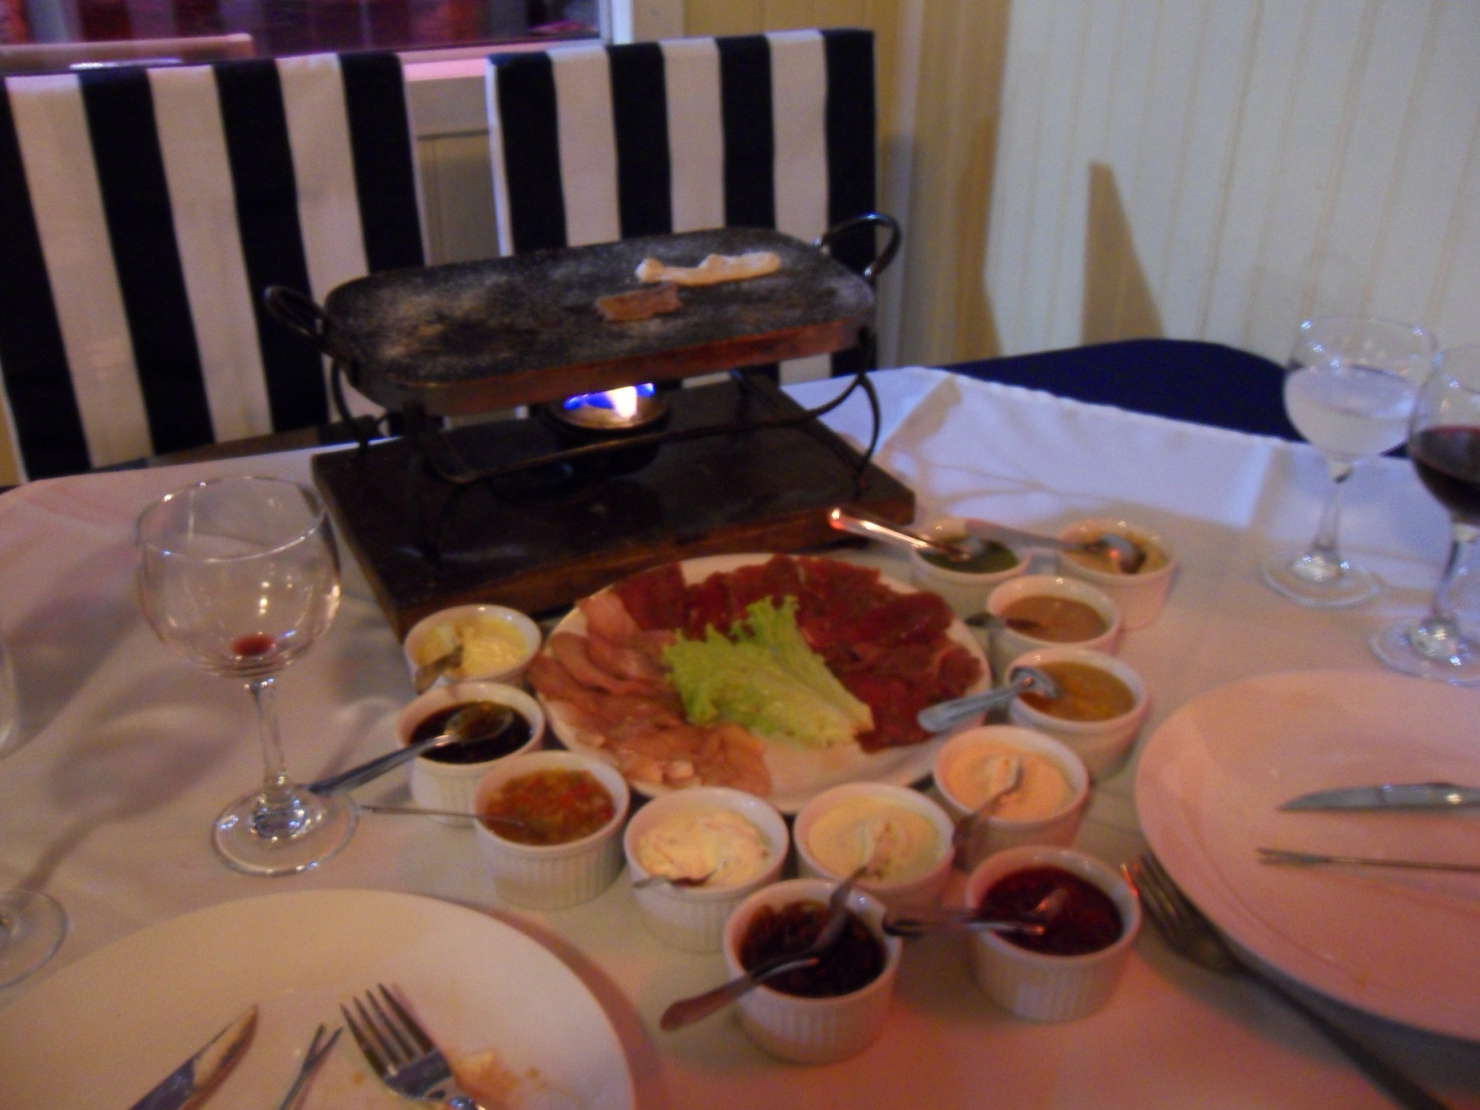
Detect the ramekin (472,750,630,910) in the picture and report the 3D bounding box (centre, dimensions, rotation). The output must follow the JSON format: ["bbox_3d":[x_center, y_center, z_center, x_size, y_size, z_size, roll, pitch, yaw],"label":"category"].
[{"bbox_3d":[-0.084,0.126,0.679,0.070,0.038,0.070,1,29,0],"label":"ramekin"}]

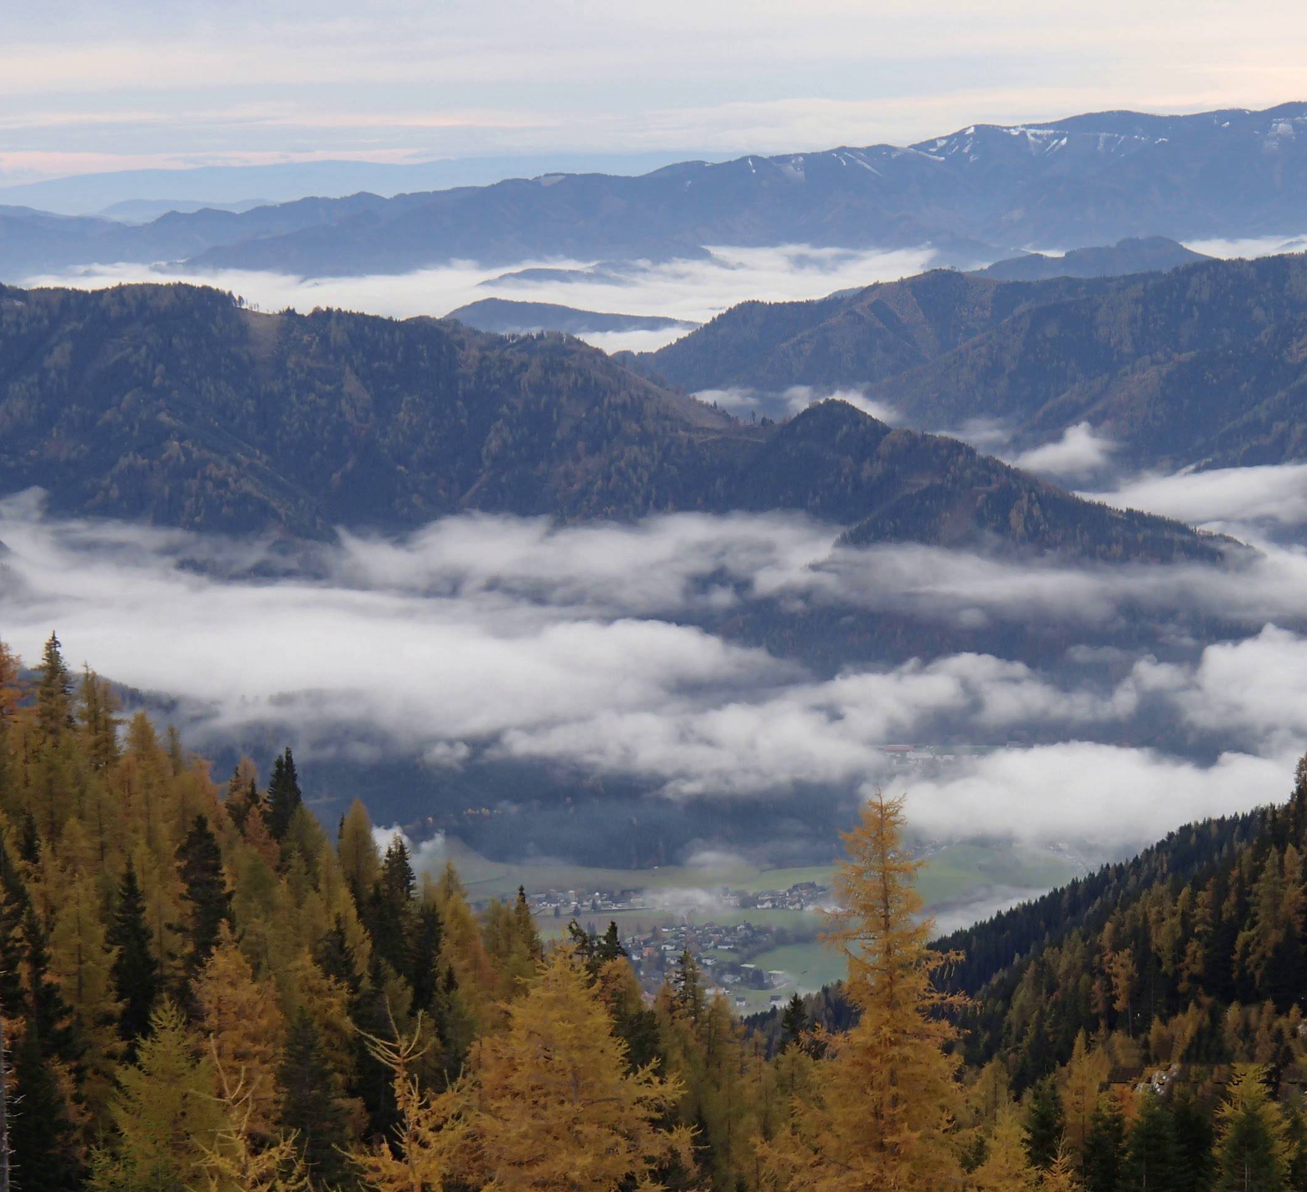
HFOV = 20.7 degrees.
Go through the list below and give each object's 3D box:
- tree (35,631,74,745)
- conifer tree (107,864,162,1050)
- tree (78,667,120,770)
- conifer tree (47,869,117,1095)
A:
[{"bbox_3d":[-43.496,9.025,260.760,3.100,13.000,3.100,0,7,0],"label":"tree"},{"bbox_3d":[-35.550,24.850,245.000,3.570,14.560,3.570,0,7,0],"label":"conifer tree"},{"bbox_3d":[-39.742,10.866,255.701,3.100,12.000,3.100,0,7,0],"label":"tree"},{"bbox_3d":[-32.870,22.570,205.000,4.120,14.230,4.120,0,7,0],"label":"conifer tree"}]

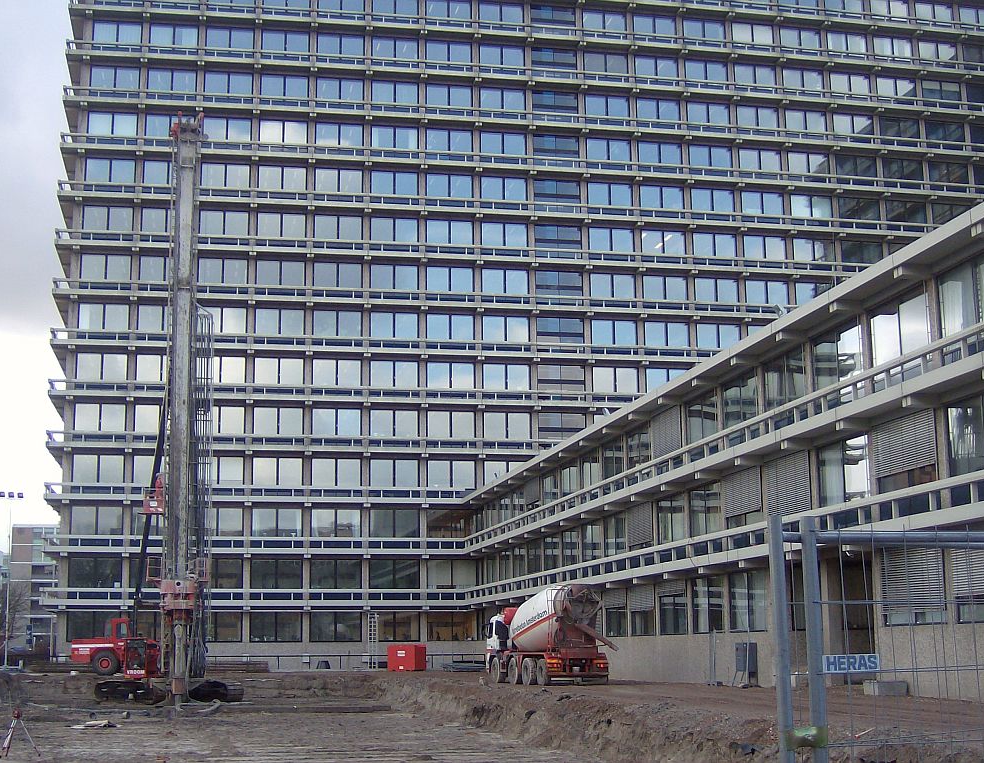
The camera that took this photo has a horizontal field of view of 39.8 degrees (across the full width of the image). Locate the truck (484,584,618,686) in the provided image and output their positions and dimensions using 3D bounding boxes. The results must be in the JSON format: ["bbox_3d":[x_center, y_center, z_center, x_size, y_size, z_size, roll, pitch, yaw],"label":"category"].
[{"bbox_3d":[2.167,10.702,57.065,2.600,3.920,8.800,3,-12,-17],"label":"truck"}]

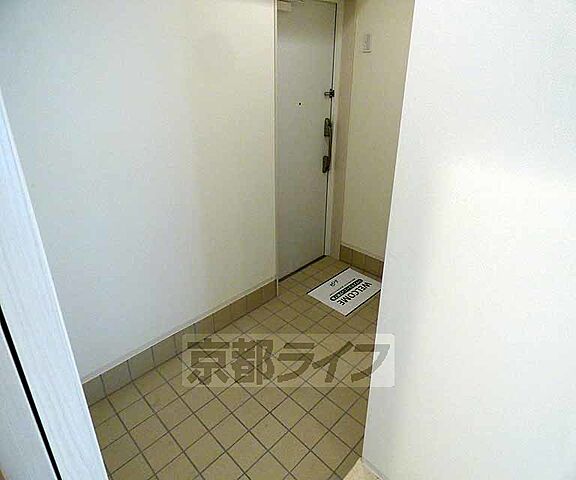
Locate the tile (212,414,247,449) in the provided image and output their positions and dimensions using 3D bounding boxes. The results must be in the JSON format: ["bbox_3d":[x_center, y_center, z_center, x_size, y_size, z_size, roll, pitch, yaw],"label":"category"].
[{"bbox_3d":[-0.309,1.013,1.828,0.146,0.010,0.146,25,36,39],"label":"tile"}]

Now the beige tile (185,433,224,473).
[{"bbox_3d":[-0.414,1.062,1.734,0.146,0.010,0.146,25,36,39],"label":"beige tile"}]

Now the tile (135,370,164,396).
[{"bbox_3d":[-0.840,0.870,2.121,0.147,0.010,0.147,-25,36,-39],"label":"tile"}]

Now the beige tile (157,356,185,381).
[{"bbox_3d":[-0.735,0.823,2.209,0.146,0.012,0.146,24,36,39],"label":"beige tile"}]

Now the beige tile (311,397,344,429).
[{"bbox_3d":[0.217,0.966,1.936,0.146,0.010,0.146,24,36,39],"label":"beige tile"}]

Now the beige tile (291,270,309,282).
[{"bbox_3d":[0.103,0.334,3.141,0.146,0.010,0.146,25,36,39],"label":"beige tile"}]

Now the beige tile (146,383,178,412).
[{"bbox_3d":[-0.737,0.917,2.020,0.145,0.010,0.145,24,36,39],"label":"beige tile"}]

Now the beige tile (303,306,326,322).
[{"bbox_3d":[0.223,0.572,2.679,0.147,0.010,0.147,-25,36,-39],"label":"beige tile"}]

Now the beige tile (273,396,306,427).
[{"bbox_3d":[0.006,0.963,1.926,0.145,0.010,0.145,24,36,39],"label":"beige tile"}]

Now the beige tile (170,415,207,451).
[{"bbox_3d":[-0.524,1.018,1.838,0.146,0.010,0.146,24,36,39],"label":"beige tile"}]

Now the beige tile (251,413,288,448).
[{"bbox_3d":[-0.100,1.012,1.832,0.145,0.010,0.145,24,36,39],"label":"beige tile"}]

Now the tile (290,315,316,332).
[{"bbox_3d":[0.116,0.621,2.585,0.147,0.010,0.147,-25,36,-39],"label":"tile"}]

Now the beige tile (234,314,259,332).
[{"bbox_3d":[-0.314,0.623,2.585,0.145,0.010,0.145,24,36,39],"label":"beige tile"}]

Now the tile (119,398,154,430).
[{"bbox_3d":[-0.843,0.970,1.931,0.146,0.010,0.146,24,36,39],"label":"tile"}]

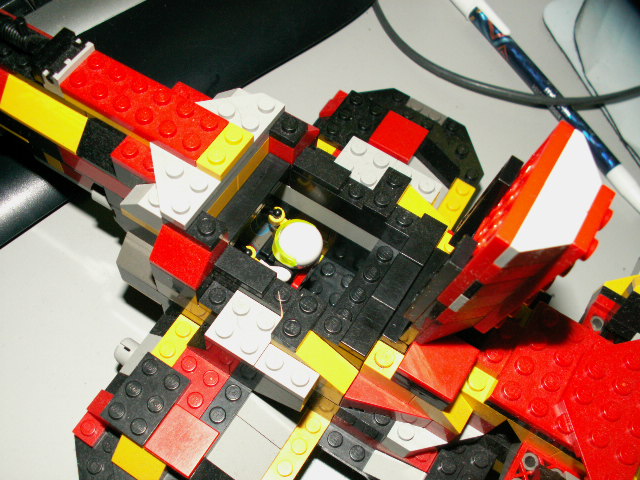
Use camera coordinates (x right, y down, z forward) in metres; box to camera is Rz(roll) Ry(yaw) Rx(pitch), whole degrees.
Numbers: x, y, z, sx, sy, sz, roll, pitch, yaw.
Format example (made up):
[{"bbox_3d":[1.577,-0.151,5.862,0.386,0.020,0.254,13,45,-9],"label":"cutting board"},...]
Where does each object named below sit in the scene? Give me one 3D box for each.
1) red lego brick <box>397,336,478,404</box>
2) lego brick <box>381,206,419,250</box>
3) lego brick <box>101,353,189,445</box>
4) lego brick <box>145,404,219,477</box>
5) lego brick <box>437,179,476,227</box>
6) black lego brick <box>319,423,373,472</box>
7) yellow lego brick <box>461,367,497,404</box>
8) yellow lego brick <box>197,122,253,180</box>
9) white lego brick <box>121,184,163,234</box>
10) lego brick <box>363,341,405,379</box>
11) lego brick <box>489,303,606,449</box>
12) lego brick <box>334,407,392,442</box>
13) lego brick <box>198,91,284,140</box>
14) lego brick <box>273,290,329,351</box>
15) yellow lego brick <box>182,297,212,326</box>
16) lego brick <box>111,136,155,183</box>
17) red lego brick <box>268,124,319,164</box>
[{"bbox_3d":[0.030,0.031,0.163,0.016,0.003,0.016,30,64,11],"label":"red lego brick"},{"bbox_3d":[0.024,-0.004,0.194,0.008,0.011,0.008,30,63,11],"label":"lego brick"},{"bbox_3d":[-0.052,0.048,0.195,0.016,0.005,0.024,31,65,9],"label":"lego brick"},{"bbox_3d":[-0.041,0.060,0.194,0.016,0.003,0.016,30,63,11],"label":"lego brick"},{"bbox_3d":[0.046,-0.011,0.226,0.008,0.005,0.024,31,64,10],"label":"lego brick"},{"bbox_3d":[0.009,0.066,0.203,0.016,0.005,0.008,30,64,11],"label":"black lego brick"},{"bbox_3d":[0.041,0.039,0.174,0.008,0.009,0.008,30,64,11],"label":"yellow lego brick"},{"bbox_3d":[-0.026,-0.024,0.175,0.008,0.005,0.016,30,63,11],"label":"yellow lego brick"},{"bbox_3d":[-0.046,-0.010,0.174,0.016,0.011,0.008,31,64,10],"label":"white lego brick"},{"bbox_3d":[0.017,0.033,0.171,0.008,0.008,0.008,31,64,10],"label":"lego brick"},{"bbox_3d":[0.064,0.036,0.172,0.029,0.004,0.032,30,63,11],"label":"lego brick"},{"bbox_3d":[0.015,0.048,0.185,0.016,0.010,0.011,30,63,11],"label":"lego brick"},{"bbox_3d":[-0.023,-0.038,0.184,0.023,0.005,0.016,31,64,10],"label":"lego brick"},{"bbox_3d":[-0.005,0.020,0.166,0.008,0.005,0.016,31,64,10],"label":"lego brick"},{"bbox_3d":[-0.037,0.022,0.198,0.008,0.005,0.008,30,63,11],"label":"yellow lego brick"},{"bbox_3d":[-0.050,-0.022,0.183,0.016,0.005,0.009,30,63,11],"label":"lego brick"},{"bbox_3d":[-0.010,-0.034,0.196,0.016,0.011,0.016,31,66,9],"label":"red lego brick"}]

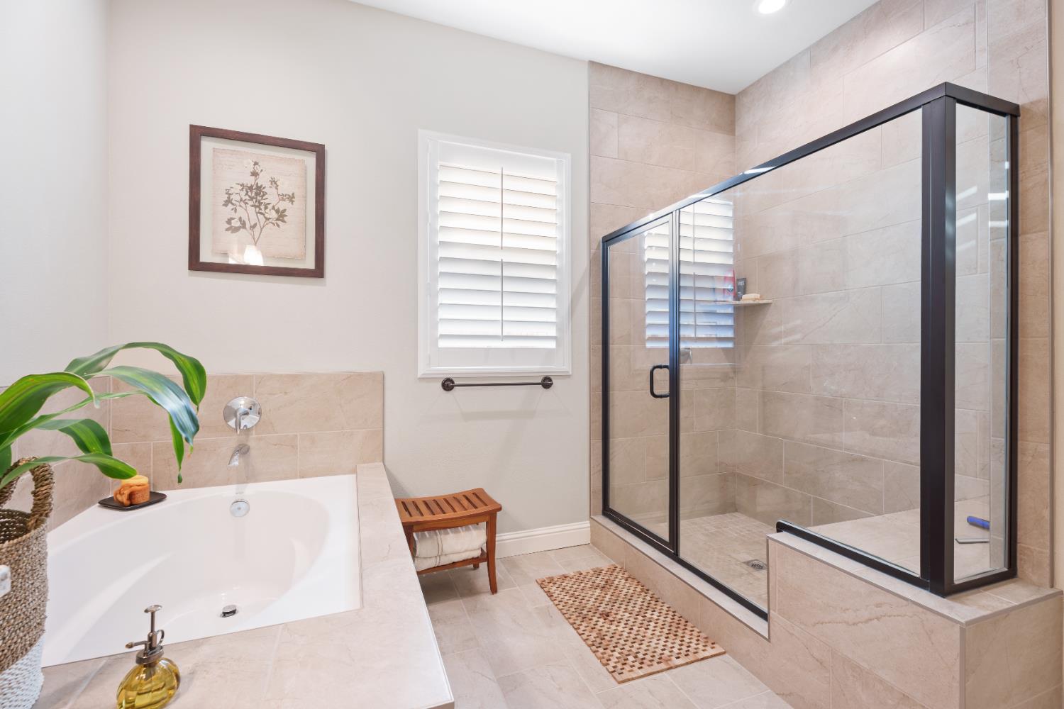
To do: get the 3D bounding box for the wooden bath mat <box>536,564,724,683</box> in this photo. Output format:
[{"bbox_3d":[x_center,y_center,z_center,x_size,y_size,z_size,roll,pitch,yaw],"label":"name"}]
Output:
[{"bbox_3d":[0.398,1.203,2.211,0.487,0.012,0.838,0,0,-21],"label":"wooden bath mat"}]

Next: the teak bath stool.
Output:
[{"bbox_3d":[-0.448,0.984,2.444,0.525,0.450,0.325,0,0,-21],"label":"teak bath stool"}]

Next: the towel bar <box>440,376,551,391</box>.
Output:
[{"bbox_3d":[-0.180,0.175,2.766,0.688,0.075,0.082,0,0,-21],"label":"towel bar"}]

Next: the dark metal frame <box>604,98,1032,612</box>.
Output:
[{"bbox_3d":[0.953,0.142,2.224,0.360,1.779,1.880,0,0,-21],"label":"dark metal frame"}]

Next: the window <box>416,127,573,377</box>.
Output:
[{"bbox_3d":[-0.196,-0.559,2.786,0.929,1.373,0.060,0,0,-21],"label":"window"}]

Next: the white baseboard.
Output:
[{"bbox_3d":[-0.215,1.138,2.792,1.250,0.137,0.016,0,0,-21],"label":"white baseboard"}]

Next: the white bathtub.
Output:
[{"bbox_3d":[-1.151,0.895,1.626,1.057,0.520,1.520,0,0,-21],"label":"white bathtub"}]

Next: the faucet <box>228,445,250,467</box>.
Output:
[{"bbox_3d":[-1.386,0.475,2.241,0.052,0.073,0.180,0,0,-21],"label":"faucet"}]

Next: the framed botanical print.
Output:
[{"bbox_3d":[-1.345,-0.738,2.342,0.585,0.683,0.030,0,0,-21],"label":"framed botanical print"}]

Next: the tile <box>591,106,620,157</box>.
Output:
[{"bbox_3d":[0.462,-1.411,3.040,0.201,0.300,0.011,0,0,-21],"label":"tile"}]

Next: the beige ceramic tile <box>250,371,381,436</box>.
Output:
[{"bbox_3d":[-1.092,0.248,2.453,0.612,0.308,0.012,0,0,-21],"label":"beige ceramic tile"}]

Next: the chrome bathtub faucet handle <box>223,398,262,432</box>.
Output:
[{"bbox_3d":[-1.400,0.293,2.277,0.163,0.171,0.090,0,0,-21],"label":"chrome bathtub faucet handle"}]

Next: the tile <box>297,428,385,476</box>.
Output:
[{"bbox_3d":[-0.998,0.521,2.490,0.411,0.229,0.012,0,0,-21],"label":"tile"}]

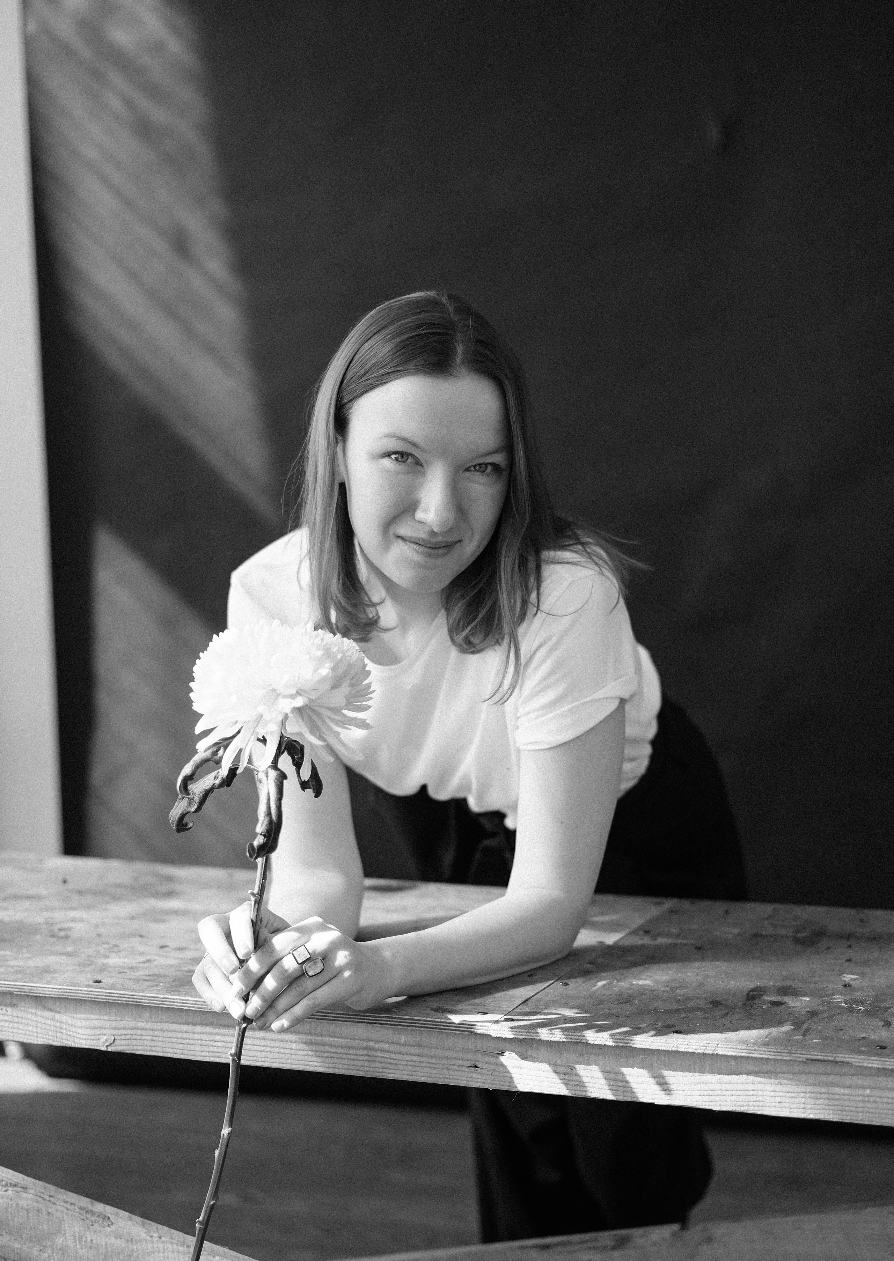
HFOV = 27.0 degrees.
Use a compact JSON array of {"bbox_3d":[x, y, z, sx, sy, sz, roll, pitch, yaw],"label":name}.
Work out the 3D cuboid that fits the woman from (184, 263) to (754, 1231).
[{"bbox_3d":[0.040,0.380,1.800,0.460,1.340,0.970,1,2,18],"label":"woman"}]

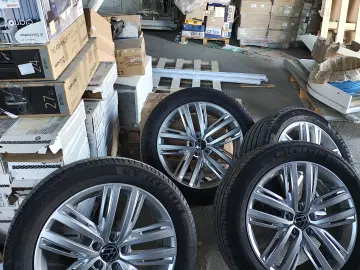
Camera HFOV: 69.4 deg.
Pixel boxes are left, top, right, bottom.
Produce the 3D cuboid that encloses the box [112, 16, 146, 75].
[{"bbox_3d":[-0.432,-0.762,2.226,0.250,0.380,0.360,-2,35,-6],"label":"box"}]

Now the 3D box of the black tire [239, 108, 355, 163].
[{"bbox_3d":[0.684,0.201,1.493,0.715,0.237,0.715,-21,83,-29],"label":"black tire"}]

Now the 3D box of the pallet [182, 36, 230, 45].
[{"bbox_3d":[0.477,-1.867,4.828,0.830,0.120,0.950,4,35,3],"label":"pallet"}]

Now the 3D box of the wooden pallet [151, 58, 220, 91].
[{"bbox_3d":[-0.063,-0.694,3.149,1.100,0.120,0.950,3,35,3],"label":"wooden pallet"}]

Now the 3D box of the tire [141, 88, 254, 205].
[{"bbox_3d":[0.116,0.069,1.620,0.715,0.715,0.237,-3,-6,-7],"label":"tire"}]

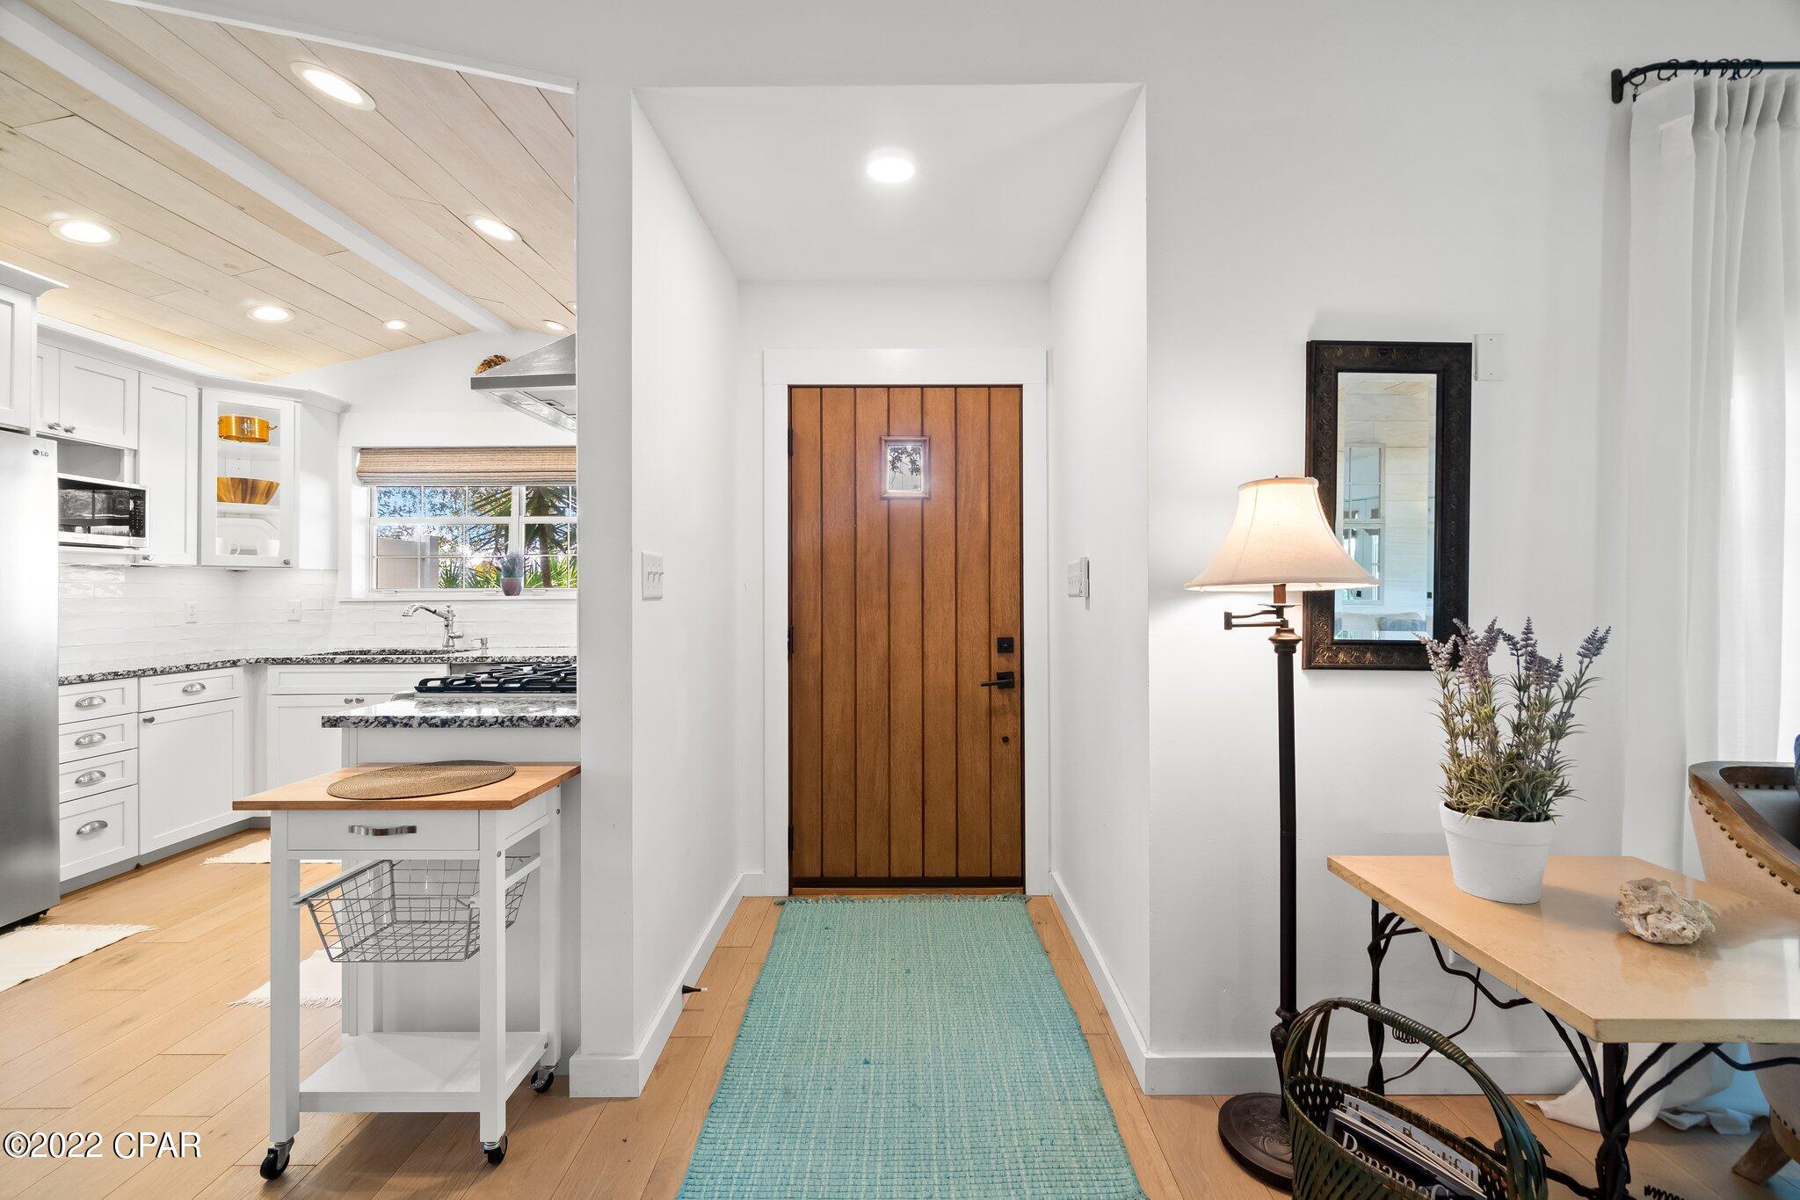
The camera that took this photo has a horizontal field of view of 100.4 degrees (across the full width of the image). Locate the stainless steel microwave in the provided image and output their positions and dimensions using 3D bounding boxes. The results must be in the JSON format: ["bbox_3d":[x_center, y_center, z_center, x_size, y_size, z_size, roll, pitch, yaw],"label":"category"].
[{"bbox_3d":[-3.689,-0.375,3.220,0.400,0.285,0.500,0,1,0],"label":"stainless steel microwave"}]

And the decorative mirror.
[{"bbox_3d":[1.187,-0.229,1.823,0.378,0.785,0.040,1,1,0],"label":"decorative mirror"}]

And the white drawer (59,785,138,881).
[{"bbox_3d":[-3.490,0.929,2.971,0.580,0.305,0.390,0,1,0],"label":"white drawer"}]

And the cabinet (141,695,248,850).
[{"bbox_3d":[-3.490,0.775,3.414,0.580,0.605,0.495,0,1,0],"label":"cabinet"}]

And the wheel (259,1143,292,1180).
[{"bbox_3d":[-1.350,1.217,1.637,0.034,0.068,0.066,0,1,0],"label":"wheel"}]

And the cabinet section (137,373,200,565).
[{"bbox_3d":[-3.750,-0.620,3.685,0.330,0.910,0.300,0,0,0],"label":"cabinet section"}]

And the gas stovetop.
[{"bbox_3d":[-1.120,0.261,2.603,0.630,0.080,0.760,0,1,0],"label":"gas stovetop"}]

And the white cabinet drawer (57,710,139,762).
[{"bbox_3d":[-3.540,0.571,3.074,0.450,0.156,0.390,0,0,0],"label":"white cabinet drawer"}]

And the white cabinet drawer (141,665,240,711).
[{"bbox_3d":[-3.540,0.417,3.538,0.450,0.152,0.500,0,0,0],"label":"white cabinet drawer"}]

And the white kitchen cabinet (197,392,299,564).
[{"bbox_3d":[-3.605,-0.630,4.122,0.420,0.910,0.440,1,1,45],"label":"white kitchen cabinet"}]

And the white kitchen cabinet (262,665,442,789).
[{"bbox_3d":[-2.777,0.716,4.120,0.910,0.782,0.600,0,1,0],"label":"white kitchen cabinet"}]

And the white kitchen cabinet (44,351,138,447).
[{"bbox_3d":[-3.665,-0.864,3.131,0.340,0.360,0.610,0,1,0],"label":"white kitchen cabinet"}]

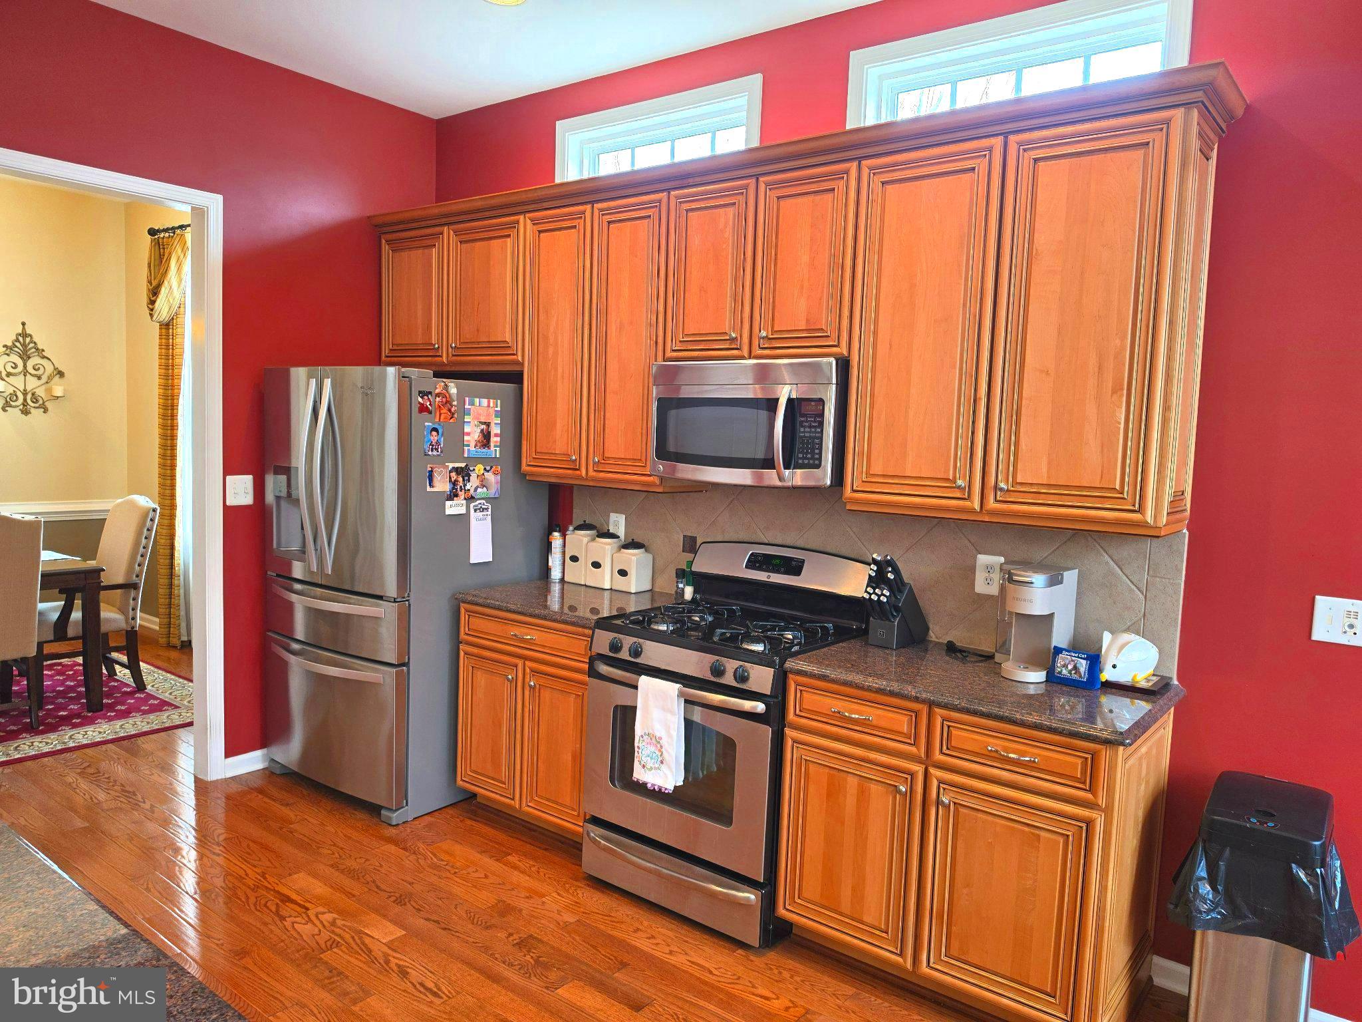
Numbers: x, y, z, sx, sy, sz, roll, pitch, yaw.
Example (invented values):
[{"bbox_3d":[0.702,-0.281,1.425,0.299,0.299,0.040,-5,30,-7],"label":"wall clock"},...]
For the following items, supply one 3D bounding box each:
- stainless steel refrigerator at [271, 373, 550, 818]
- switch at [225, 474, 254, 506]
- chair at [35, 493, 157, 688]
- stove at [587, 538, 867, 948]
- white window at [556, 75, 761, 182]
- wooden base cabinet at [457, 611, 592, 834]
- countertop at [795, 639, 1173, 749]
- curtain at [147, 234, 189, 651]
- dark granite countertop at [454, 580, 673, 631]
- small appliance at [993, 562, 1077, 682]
[{"bbox_3d":[-1.207,0.289,4.041,0.938,1.768,0.867,6,6,37],"label":"stainless steel refrigerator"},{"bbox_3d":[-1.913,-0.089,3.927,0.012,0.122,0.122,6,6,37],"label":"switch"},{"bbox_3d":[-3.277,0.467,4.982,0.552,1.083,0.640,6,6,37],"label":"chair"},{"bbox_3d":[0.152,0.731,3.169,0.753,1.152,0.690,6,6,37],"label":"stove"},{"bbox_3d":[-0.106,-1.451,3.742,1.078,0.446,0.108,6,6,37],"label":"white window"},{"bbox_3d":[-0.414,0.790,3.675,0.751,0.820,0.625,6,6,37],"label":"wooden base cabinet"},{"bbox_3d":[0.882,0.500,2.661,0.973,0.041,0.640,6,6,37],"label":"countertop"},{"bbox_3d":[-3.390,-0.460,5.998,0.483,2.719,0.128,6,6,37],"label":"curtain"},{"bbox_3d":[-0.402,0.361,3.643,0.765,0.041,0.640,6,6,37],"label":"dark granite countertop"},{"bbox_3d":[1.061,0.328,2.712,0.182,0.305,0.295,5,6,29],"label":"small appliance"}]

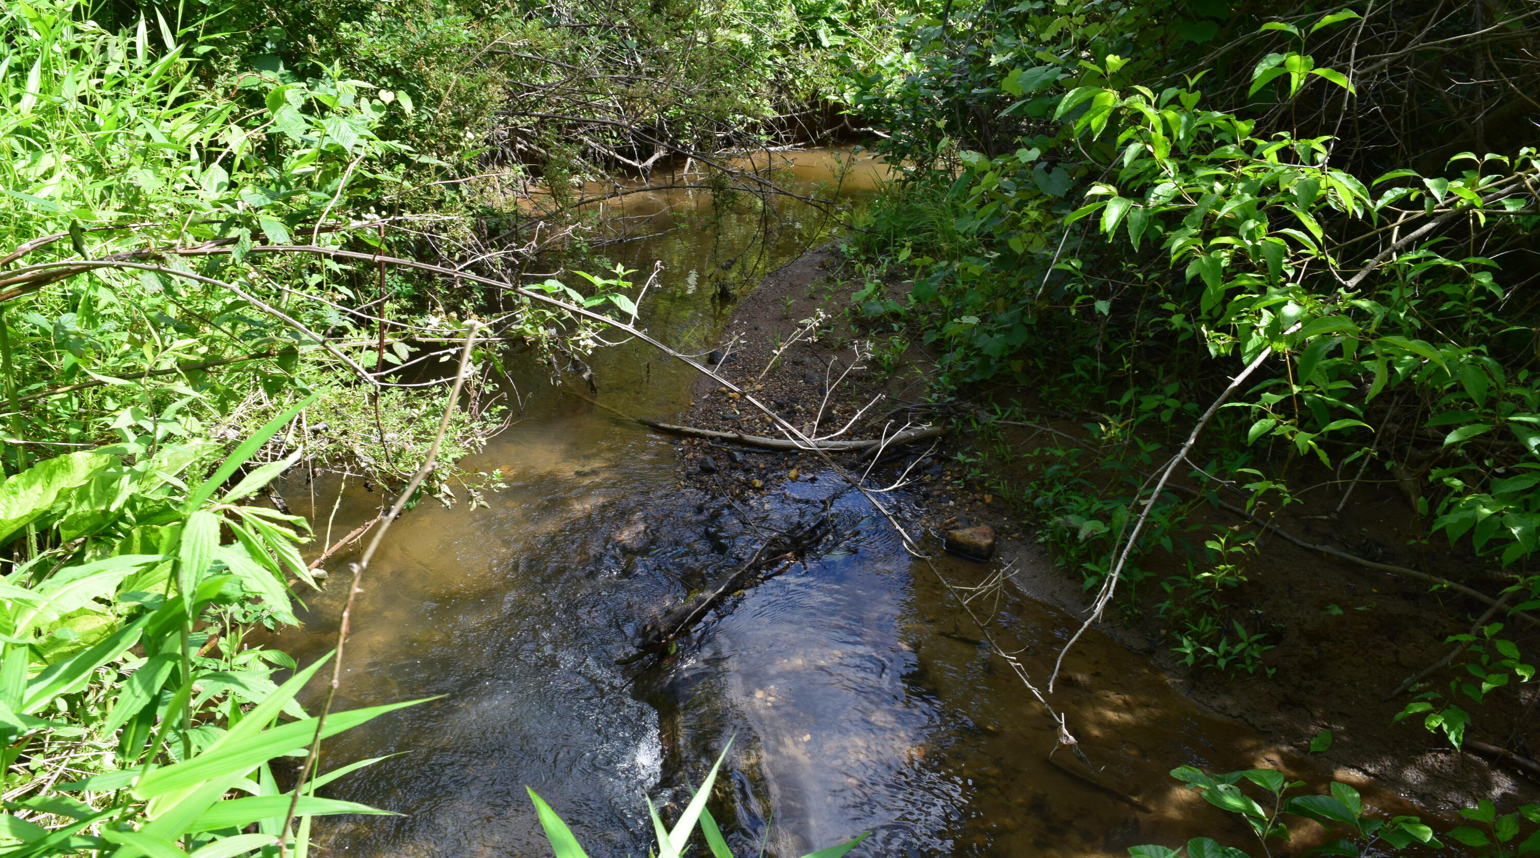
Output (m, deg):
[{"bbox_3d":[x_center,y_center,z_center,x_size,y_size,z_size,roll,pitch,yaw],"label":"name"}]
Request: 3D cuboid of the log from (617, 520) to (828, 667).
[{"bbox_3d":[-0.114,0.517,3.845,0.170,0.120,0.900,21,33,37],"label":"log"}]

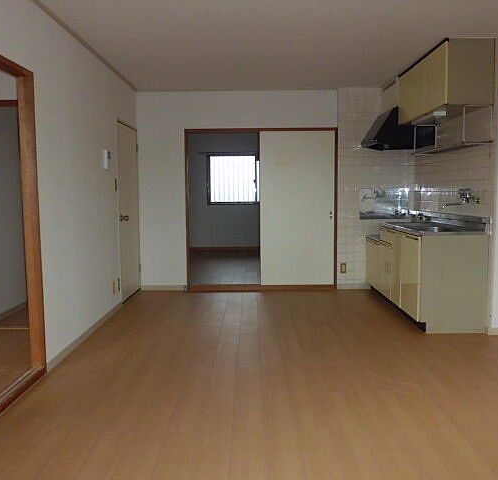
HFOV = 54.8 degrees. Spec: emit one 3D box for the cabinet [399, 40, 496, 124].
[{"bbox_3d":[1.659,-1.316,4.157,0.355,0.495,1.160,0,5,0],"label":"cabinet"}]

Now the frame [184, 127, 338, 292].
[{"bbox_3d":[0.143,-0.336,5.543,1.755,1.875,0.100,0,5,0],"label":"frame"}]

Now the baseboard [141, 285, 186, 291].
[{"bbox_3d":[-1.007,0.558,5.618,0.530,0.070,0.015,0,5,0],"label":"baseboard"}]

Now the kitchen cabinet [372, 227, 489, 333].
[{"bbox_3d":[1.600,0.261,4.624,0.540,0.790,1.780,0,5,0],"label":"kitchen cabinet"}]

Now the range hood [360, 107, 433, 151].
[{"bbox_3d":[1.543,-1.150,5.061,0.580,0.410,0.610,0,5,0],"label":"range hood"}]

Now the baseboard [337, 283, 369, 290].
[{"bbox_3d":[1.218,0.541,5.617,0.380,0.085,0.015,0,5,0],"label":"baseboard"}]

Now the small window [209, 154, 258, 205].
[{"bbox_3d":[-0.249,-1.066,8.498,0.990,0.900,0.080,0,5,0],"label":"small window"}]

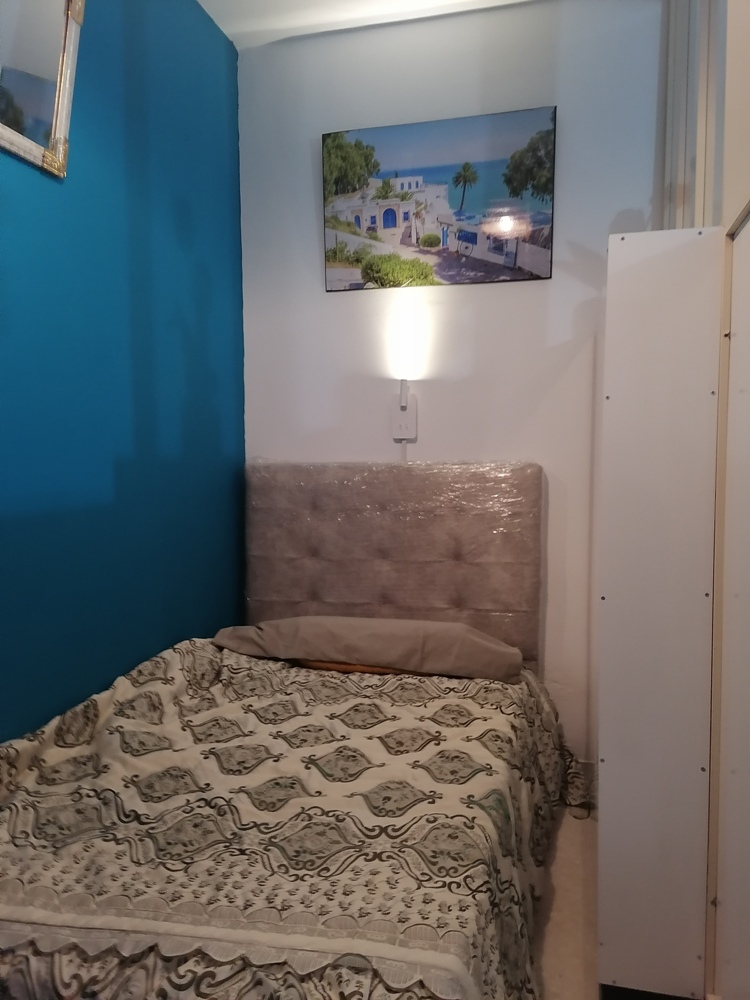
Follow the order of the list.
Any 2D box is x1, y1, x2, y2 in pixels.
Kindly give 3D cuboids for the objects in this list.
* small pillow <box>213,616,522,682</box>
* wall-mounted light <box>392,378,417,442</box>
[{"bbox_3d":[-0.023,0.455,2.484,0.980,0.130,0.360,1,4,18],"label":"small pillow"},{"bbox_3d":[0.106,-0.318,2.682,0.085,0.217,0.080,1,4,14],"label":"wall-mounted light"}]

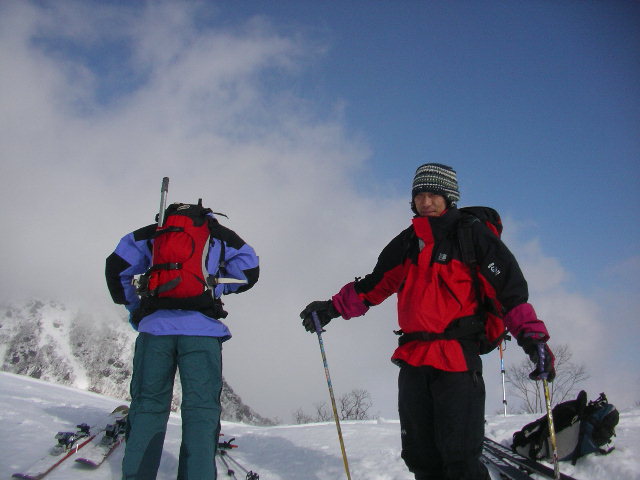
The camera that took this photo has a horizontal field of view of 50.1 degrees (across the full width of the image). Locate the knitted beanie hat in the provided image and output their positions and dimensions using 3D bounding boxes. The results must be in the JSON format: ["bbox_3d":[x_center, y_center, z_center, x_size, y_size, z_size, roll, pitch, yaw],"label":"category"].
[{"bbox_3d":[0.508,-0.238,3.000,0.205,0.195,0.235,0,-12,25],"label":"knitted beanie hat"}]

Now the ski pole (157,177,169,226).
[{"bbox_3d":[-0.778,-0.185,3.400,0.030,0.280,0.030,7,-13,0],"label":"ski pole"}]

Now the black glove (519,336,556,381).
[{"bbox_3d":[0.874,0.476,2.750,0.140,0.175,0.130,-2,-7,18],"label":"black glove"}]

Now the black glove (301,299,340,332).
[{"bbox_3d":[0.003,0.321,2.850,0.160,0.135,0.120,3,-8,-21],"label":"black glove"}]

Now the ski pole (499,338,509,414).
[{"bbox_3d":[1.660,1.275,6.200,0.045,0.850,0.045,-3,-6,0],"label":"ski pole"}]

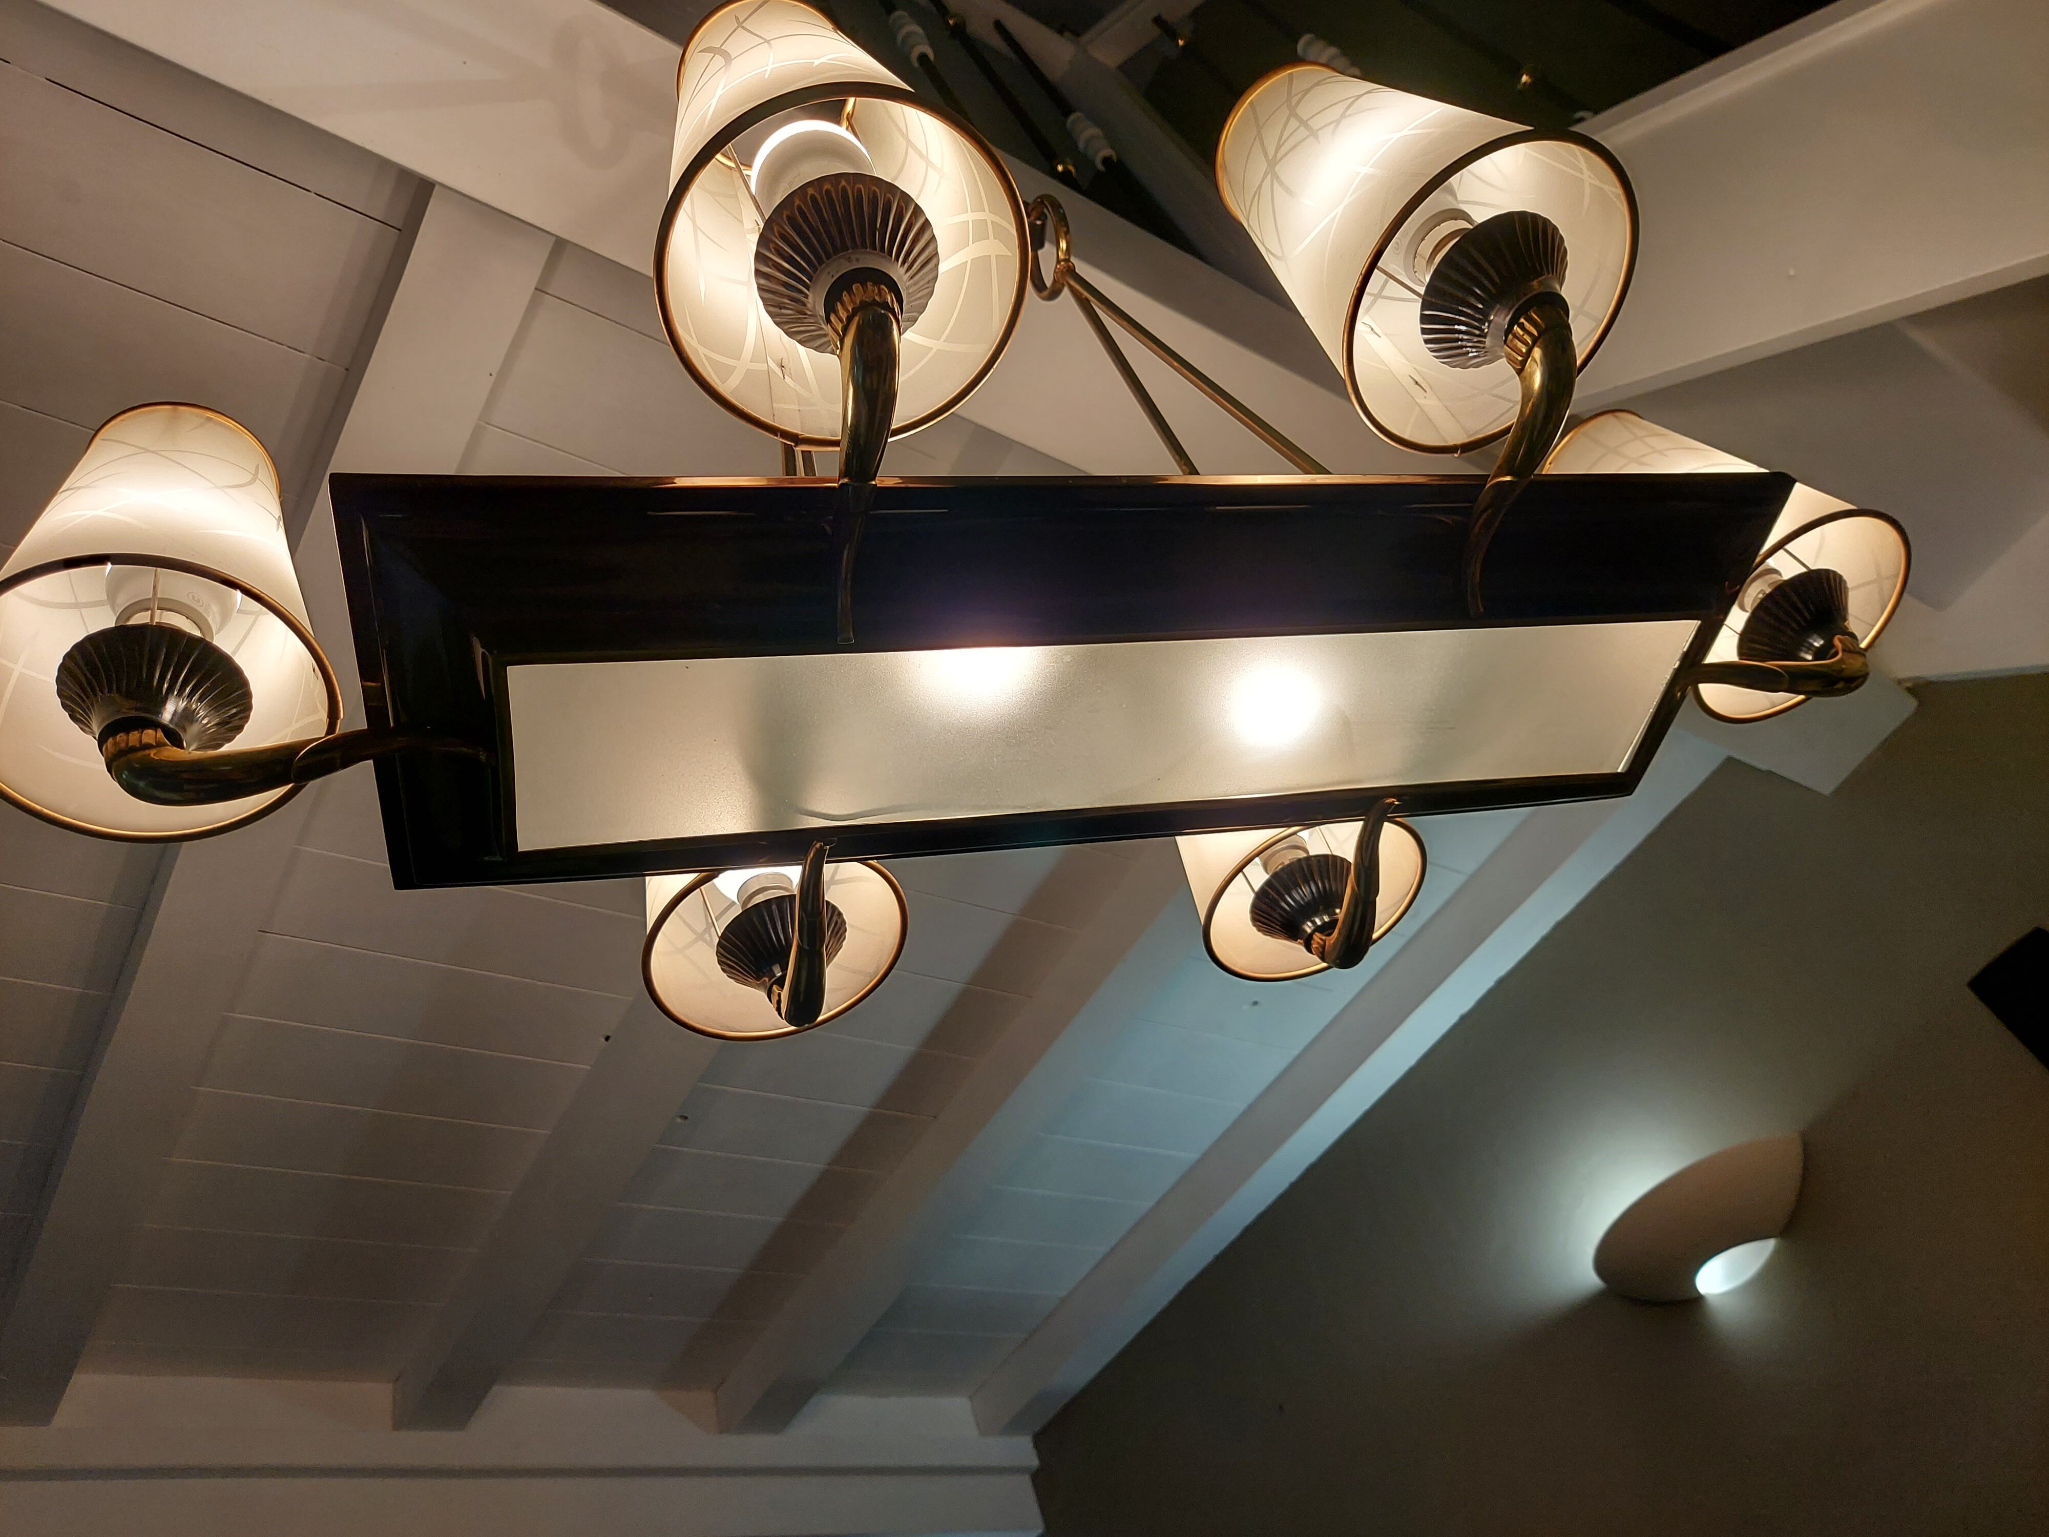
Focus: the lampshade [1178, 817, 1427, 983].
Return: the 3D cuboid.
[{"bbox_3d":[0.151,0.018,0.969,0.144,0.194,0.144,-30,-46,7],"label":"lampshade"}]

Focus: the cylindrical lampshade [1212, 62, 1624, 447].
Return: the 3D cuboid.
[{"bbox_3d":[0.173,-0.265,0.714,0.144,0.194,0.144,-12,-46,-13],"label":"cylindrical lampshade"}]

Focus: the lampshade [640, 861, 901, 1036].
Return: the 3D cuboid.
[{"bbox_3d":[-0.161,0.036,0.865,0.144,0.194,0.144,-14,-47,-11],"label":"lampshade"}]

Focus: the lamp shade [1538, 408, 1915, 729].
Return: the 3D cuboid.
[{"bbox_3d":[0.420,-0.143,0.931,0.144,0.194,0.144,23,-63,-36],"label":"lamp shade"}]

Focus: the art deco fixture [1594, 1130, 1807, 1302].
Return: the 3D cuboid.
[{"bbox_3d":[0.890,0.624,1.981,0.153,0.094,0.360,17,-56,-32],"label":"art deco fixture"}]

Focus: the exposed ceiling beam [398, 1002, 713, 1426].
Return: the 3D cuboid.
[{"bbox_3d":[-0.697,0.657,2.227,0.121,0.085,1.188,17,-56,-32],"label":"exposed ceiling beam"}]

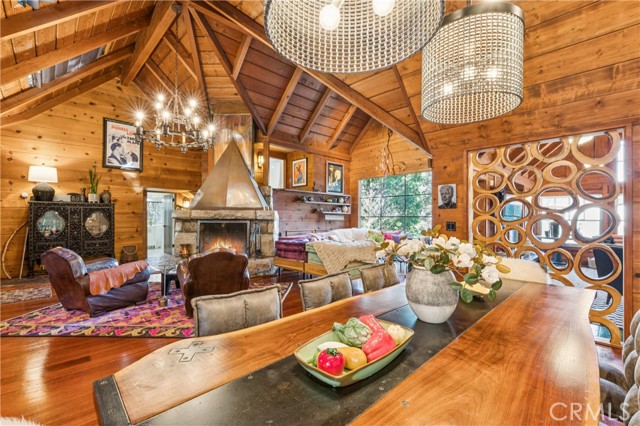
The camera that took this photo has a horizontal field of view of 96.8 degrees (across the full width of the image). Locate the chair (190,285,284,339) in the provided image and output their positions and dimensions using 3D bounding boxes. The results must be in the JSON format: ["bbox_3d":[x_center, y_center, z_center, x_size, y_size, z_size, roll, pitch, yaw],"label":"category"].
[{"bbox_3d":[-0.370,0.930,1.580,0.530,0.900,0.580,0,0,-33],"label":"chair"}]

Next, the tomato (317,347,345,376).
[{"bbox_3d":[0.034,0.472,0.895,0.085,0.080,0.085,0,0,0],"label":"tomato"}]

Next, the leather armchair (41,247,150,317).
[{"bbox_3d":[-3.310,0.940,4.250,0.870,0.900,1.000,0,0,25],"label":"leather armchair"}]

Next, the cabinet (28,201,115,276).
[{"bbox_3d":[-6.030,0.570,6.980,1.550,1.660,0.450,0,0,-44],"label":"cabinet"}]

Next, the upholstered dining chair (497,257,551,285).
[{"bbox_3d":[1.860,0.930,2.800,0.600,0.940,0.600,0,0,43],"label":"upholstered dining chair"}]

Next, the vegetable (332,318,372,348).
[{"bbox_3d":[0.128,0.470,1.107,0.150,0.100,0.105,0,0,32],"label":"vegetable"}]

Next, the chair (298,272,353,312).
[{"bbox_3d":[0.235,0.950,2.020,0.530,0.900,0.600,0,0,-42],"label":"chair"}]

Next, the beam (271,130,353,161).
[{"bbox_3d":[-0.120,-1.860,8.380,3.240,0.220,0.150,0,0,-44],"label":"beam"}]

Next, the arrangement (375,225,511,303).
[{"bbox_3d":[0.710,0.285,1.690,0.700,0.430,0.520,0,0,22],"label":"arrangement"}]

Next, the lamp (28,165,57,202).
[{"bbox_3d":[-5.730,-0.633,5.900,0.440,0.760,0.440,0,0,-44],"label":"lamp"}]

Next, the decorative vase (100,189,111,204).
[{"bbox_3d":[-5.590,-0.435,7.410,0.200,0.350,0.200,0,0,-44],"label":"decorative vase"}]

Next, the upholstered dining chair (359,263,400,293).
[{"bbox_3d":[0.660,0.860,2.100,0.480,0.860,0.580,0,0,-44],"label":"upholstered dining chair"}]

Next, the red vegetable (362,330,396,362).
[{"bbox_3d":[0.215,0.485,1.030,0.100,0.090,0.120,0,0,37],"label":"red vegetable"}]

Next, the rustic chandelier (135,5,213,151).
[{"bbox_3d":[-2.217,-2.135,4.420,1.080,2.170,1.080,0,0,-44],"label":"rustic chandelier"}]

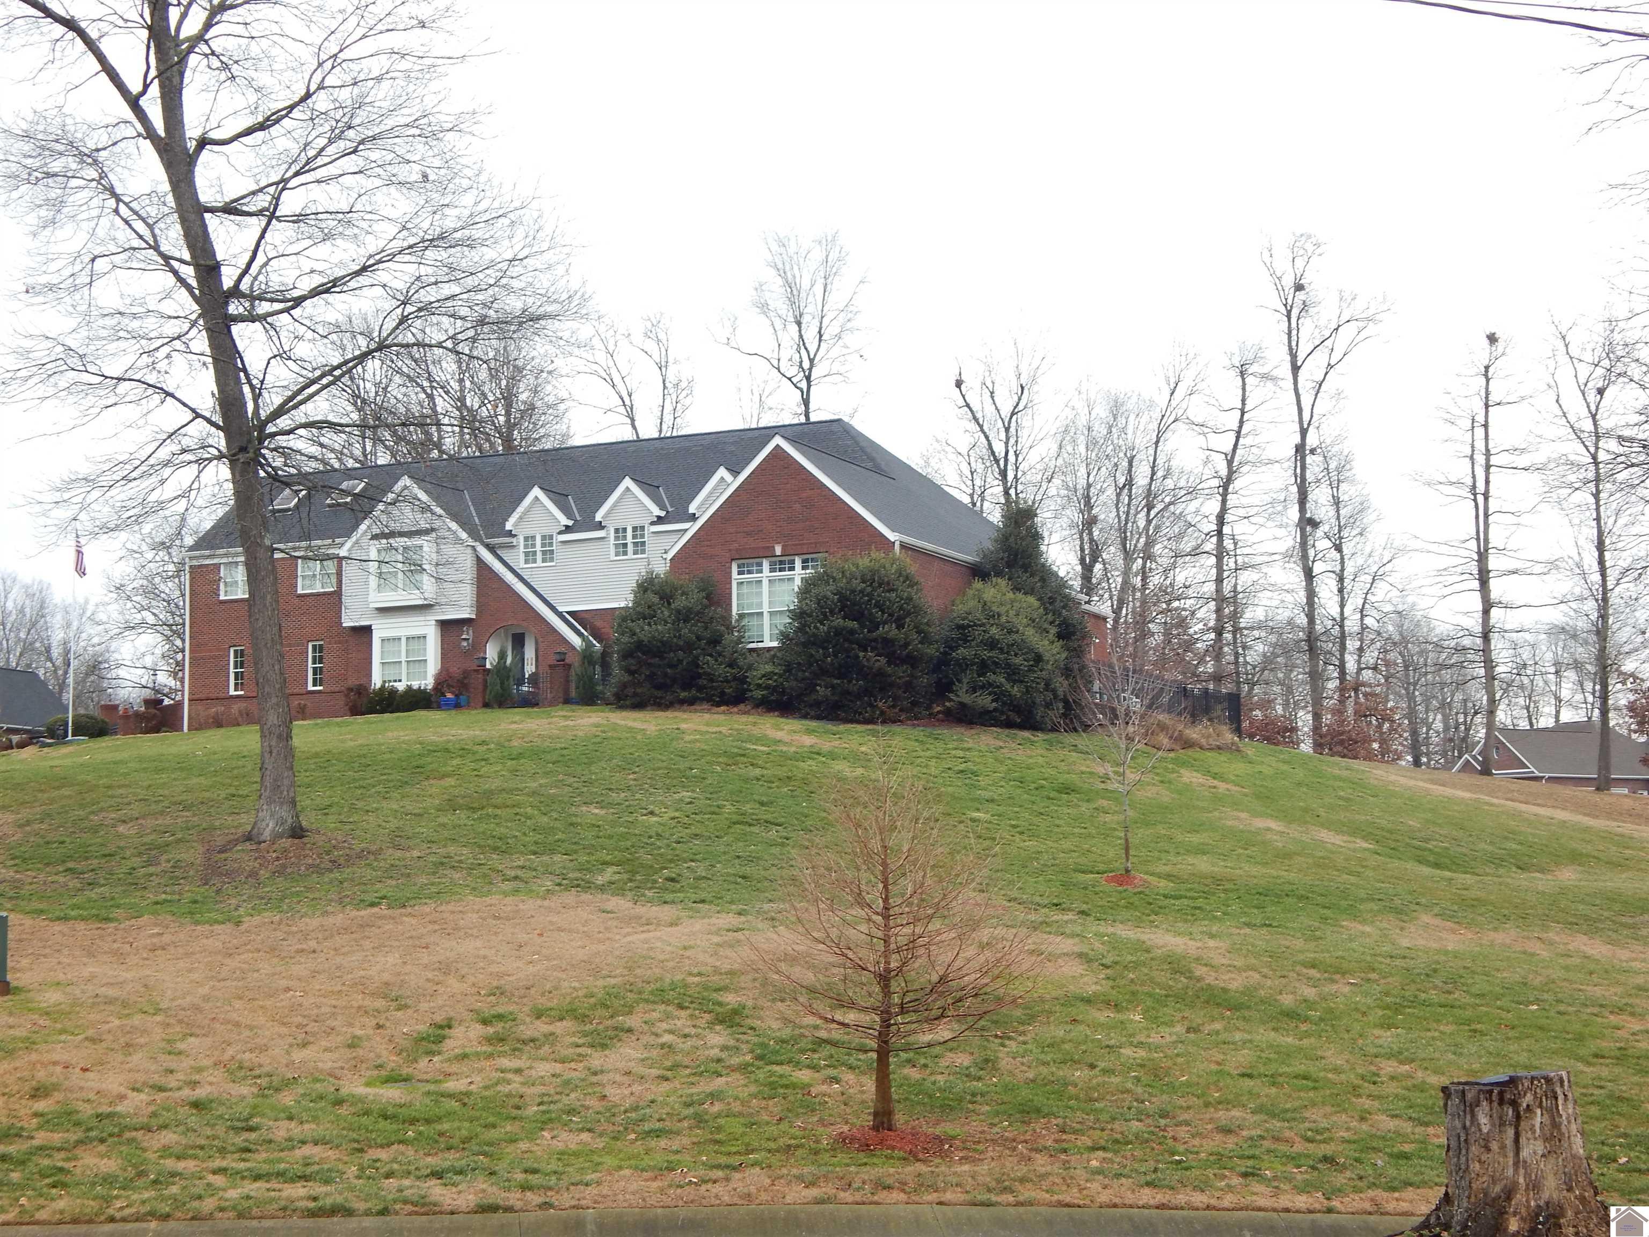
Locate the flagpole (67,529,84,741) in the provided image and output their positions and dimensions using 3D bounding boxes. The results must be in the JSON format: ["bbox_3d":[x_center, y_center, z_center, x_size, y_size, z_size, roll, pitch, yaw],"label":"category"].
[{"bbox_3d":[-22.924,0.459,70.364,0.552,6.577,0.350,-1,-6,0],"label":"flagpole"}]

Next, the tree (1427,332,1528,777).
[{"bbox_3d":[21.072,-2.187,74.812,3.294,14.678,3.294,-1,-6,0],"label":"tree"}]

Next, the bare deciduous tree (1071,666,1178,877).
[{"bbox_3d":[3.598,1.776,27.648,1.286,2.677,1.286,-1,-6,0],"label":"bare deciduous tree"}]

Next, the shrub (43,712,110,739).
[{"bbox_3d":[-23.573,3.389,72.054,2.069,0.975,1.800,-1,-6,0],"label":"shrub"}]

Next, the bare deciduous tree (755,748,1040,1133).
[{"bbox_3d":[0.522,2.361,16.959,2.101,2.878,2.101,-1,-6,0],"label":"bare deciduous tree"}]

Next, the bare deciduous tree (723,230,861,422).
[{"bbox_3d":[-1.297,-4.491,88.191,5.490,21.517,5.490,-1,-6,0],"label":"bare deciduous tree"}]

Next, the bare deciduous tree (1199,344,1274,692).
[{"bbox_3d":[15.791,-2.540,88.921,3.024,16.636,3.024,-1,-6,0],"label":"bare deciduous tree"}]

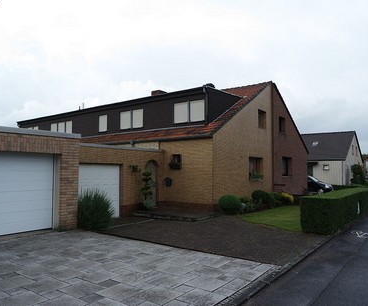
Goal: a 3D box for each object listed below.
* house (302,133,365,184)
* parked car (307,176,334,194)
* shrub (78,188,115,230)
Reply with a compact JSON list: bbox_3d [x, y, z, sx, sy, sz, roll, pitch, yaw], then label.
[{"bbox_3d":[20.323,0.800,47.541,11.000,7.700,15.000,-2,-4,38],"label":"house"},{"bbox_3d":[10.553,2.704,26.185,4.150,1.520,1.740,-2,-4,38],"label":"parked car"},{"bbox_3d":[-2.724,1.704,9.535,1.120,1.220,1.120,0,-3,0],"label":"shrub"}]

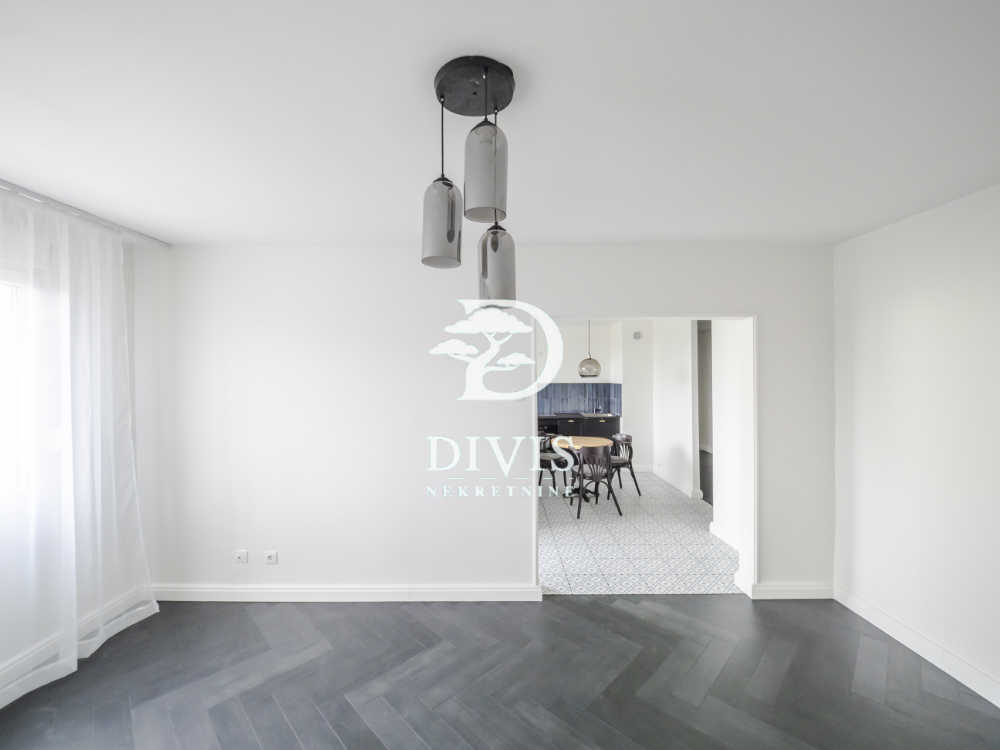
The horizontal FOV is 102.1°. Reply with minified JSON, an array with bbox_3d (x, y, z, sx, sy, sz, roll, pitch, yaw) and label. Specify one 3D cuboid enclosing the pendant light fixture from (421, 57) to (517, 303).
[{"bbox_3d":[-0.104,-0.592,1.308,0.320,0.700,0.315,0,0,0],"label":"pendant light fixture"}]

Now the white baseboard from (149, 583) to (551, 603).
[{"bbox_3d":[-1.147,1.576,2.930,2.907,0.119,0.026,0,0,0],"label":"white baseboard"}]

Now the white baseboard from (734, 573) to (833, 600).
[{"bbox_3d":[2.133,1.577,3.045,0.597,0.117,0.200,0,0,0],"label":"white baseboard"}]

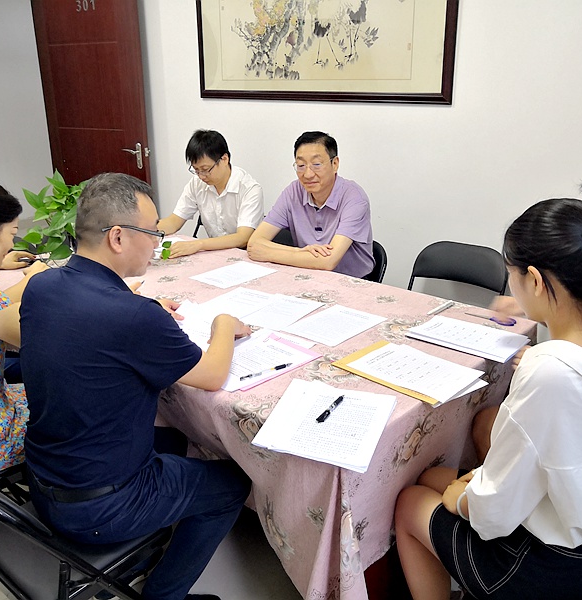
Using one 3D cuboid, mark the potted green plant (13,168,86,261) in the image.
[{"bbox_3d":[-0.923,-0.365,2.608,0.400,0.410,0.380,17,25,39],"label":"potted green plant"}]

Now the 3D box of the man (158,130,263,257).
[{"bbox_3d":[-0.416,-0.181,3.058,0.540,1.250,0.720,17,26,41],"label":"man"}]

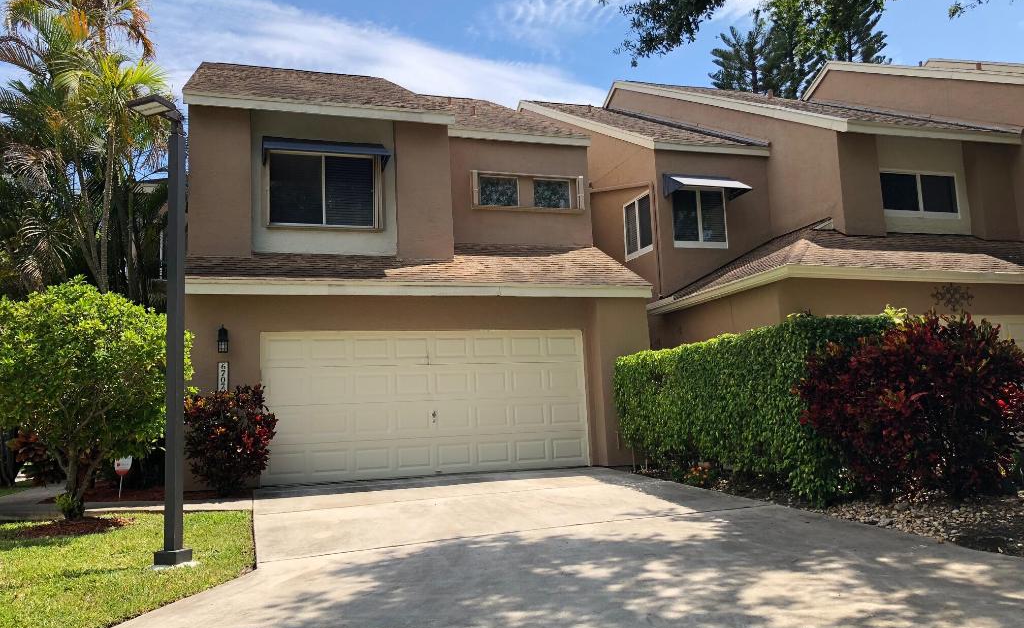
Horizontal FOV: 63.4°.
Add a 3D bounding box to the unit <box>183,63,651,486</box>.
[{"bbox_3d":[-2.879,-1.129,16.918,6.650,8.330,11.200,0,-8,-19],"label":"unit"}]

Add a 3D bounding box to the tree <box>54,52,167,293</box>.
[{"bbox_3d":[-6.407,-0.810,13.075,1.850,7.000,1.850,1,-8,-26],"label":"tree"}]

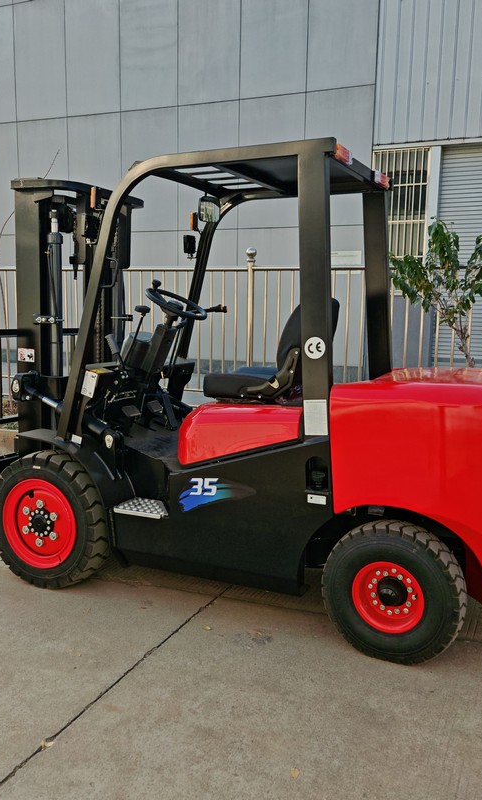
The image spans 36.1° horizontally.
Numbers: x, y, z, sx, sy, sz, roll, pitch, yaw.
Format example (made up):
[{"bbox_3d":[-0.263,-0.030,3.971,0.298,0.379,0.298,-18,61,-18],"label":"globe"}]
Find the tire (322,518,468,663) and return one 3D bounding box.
[{"bbox_3d":[0.624,0.788,3.041,0.575,0.575,0.175,4,9,25],"label":"tire"}]

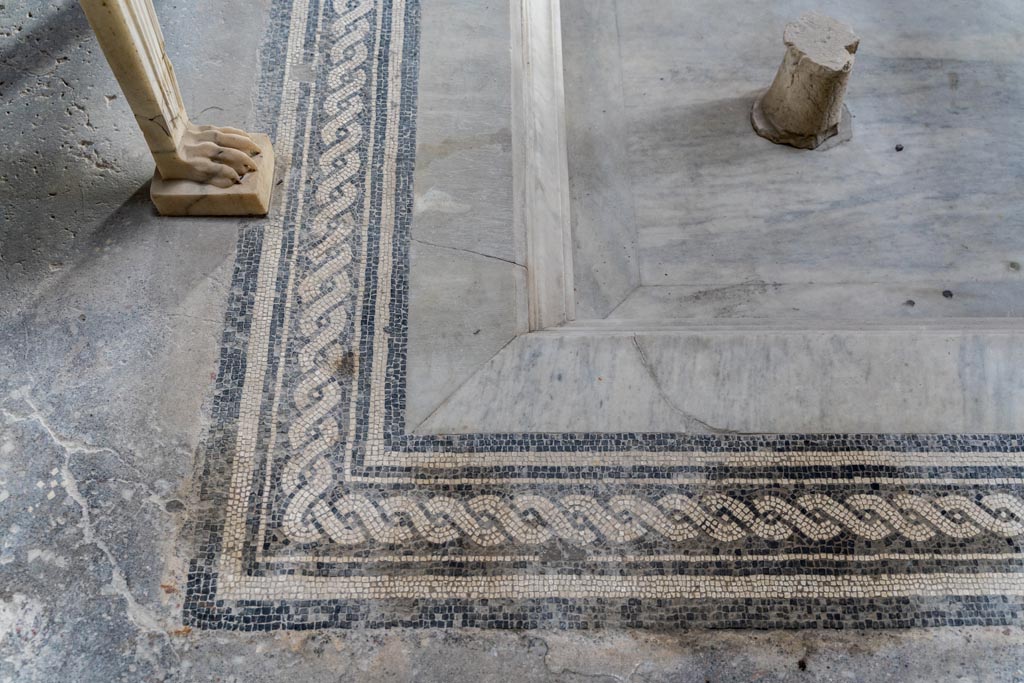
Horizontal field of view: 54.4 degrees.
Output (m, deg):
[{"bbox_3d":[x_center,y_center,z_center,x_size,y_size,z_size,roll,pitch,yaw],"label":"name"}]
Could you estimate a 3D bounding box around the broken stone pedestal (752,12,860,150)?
[{"bbox_3d":[0.685,-0.596,2.275,0.224,0.218,0.222,0,61,-1],"label":"broken stone pedestal"}]

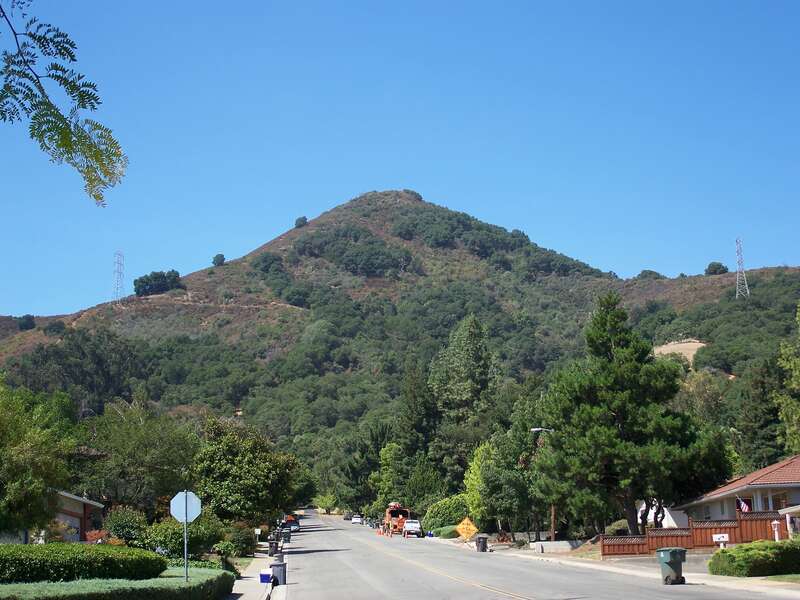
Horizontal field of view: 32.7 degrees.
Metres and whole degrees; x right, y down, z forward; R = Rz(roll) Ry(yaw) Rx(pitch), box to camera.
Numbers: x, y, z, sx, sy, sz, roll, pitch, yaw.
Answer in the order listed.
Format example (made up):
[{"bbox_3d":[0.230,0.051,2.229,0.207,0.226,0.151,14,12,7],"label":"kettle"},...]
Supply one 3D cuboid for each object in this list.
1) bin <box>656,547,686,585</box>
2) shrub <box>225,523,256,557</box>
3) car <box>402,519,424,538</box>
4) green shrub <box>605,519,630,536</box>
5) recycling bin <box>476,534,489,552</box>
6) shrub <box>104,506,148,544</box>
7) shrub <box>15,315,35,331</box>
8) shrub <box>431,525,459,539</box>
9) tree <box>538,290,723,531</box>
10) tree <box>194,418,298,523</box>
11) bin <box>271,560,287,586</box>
[{"bbox_3d":[8.073,7.901,40.500,0.680,1.110,0.840,4,-11,-22],"label":"bin"},{"bbox_3d":[-10.411,15.633,89.000,2.100,2.200,2.100,0,-10,-4],"label":"shrub"},{"bbox_3d":[1.346,23.127,138.000,1.870,1.760,4.600,0,-10,-4],"label":"car"},{"bbox_3d":[11.698,12.287,73.000,1.700,1.300,1.600,0,-10,-4],"label":"green shrub"},{"bbox_3d":[4.883,14.376,80.500,0.760,1.060,0.640,0,-10,-3],"label":"recycling bin"},{"bbox_3d":[-12.035,10.187,60.000,2.000,2.300,2.000,0,-10,-4],"label":"shrub"},{"bbox_3d":[-247.855,14.851,900.000,13.000,10.500,13.000,0,-10,0],"label":"shrub"},{"bbox_3d":[3.904,19.865,117.000,2.600,1.250,2.400,0,-10,-4],"label":"shrub"},{"bbox_3d":[11.988,5.930,70.000,9.600,12.700,9.200,0,-10,-4],"label":"tree"},{"bbox_3d":[-10.695,12.855,95.000,7.300,9.300,7.000,0,-10,-4],"label":"tree"},{"bbox_3d":[-5.516,12.459,62.000,0.780,1.080,0.640,-1,-10,5],"label":"bin"}]

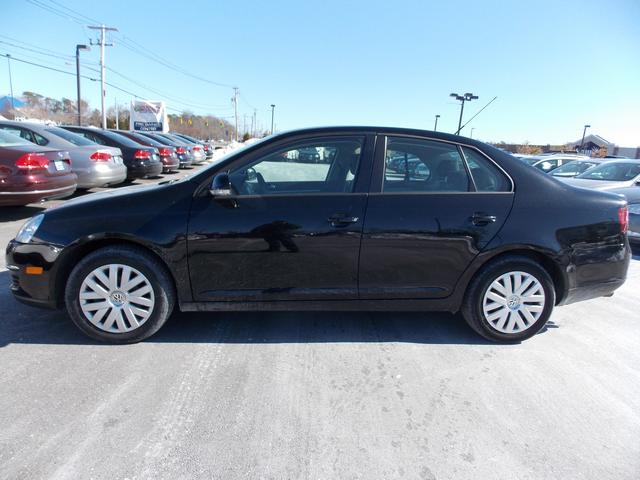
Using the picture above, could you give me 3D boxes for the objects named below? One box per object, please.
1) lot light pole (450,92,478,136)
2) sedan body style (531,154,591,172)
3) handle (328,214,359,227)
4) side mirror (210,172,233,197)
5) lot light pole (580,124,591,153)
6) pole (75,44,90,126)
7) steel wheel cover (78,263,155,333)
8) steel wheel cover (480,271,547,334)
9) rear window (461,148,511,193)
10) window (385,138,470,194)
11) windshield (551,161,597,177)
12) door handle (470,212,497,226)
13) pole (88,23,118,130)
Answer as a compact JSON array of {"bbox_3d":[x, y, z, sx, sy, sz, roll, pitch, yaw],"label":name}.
[{"bbox_3d":[12.574,-9.770,38.401,1.900,6.600,1.900,-1,13,-21],"label":"lot light pole"},{"bbox_3d":[7.807,-2.280,15.448,4.650,1.470,1.800,1,13,-14],"label":"sedan body style"},{"bbox_3d":[0.144,-0.122,2.602,0.185,0.055,0.055,2,13,-8],"label":"handle"},{"bbox_3d":[-0.559,-0.315,2.413,0.115,0.140,0.180,2,13,-8],"label":"side mirror"},{"bbox_3d":[37.248,-12.675,60.749,0.800,7.000,0.400,5,12,6],"label":"lot light pole"},{"bbox_3d":[-15.396,-9.292,28.104,0.900,6.600,0.400,4,12,0],"label":"pole"},{"bbox_3d":[-1.243,0.357,2.634,0.440,0.440,0.070,1,12,-6],"label":"steel wheel cover"},{"bbox_3d":[1.320,0.421,2.906,0.440,0.440,0.070,1,12,-6],"label":"steel wheel cover"},{"bbox_3d":[1.110,-0.470,2.835,0.340,0.310,0.110,2,13,-8],"label":"rear window"},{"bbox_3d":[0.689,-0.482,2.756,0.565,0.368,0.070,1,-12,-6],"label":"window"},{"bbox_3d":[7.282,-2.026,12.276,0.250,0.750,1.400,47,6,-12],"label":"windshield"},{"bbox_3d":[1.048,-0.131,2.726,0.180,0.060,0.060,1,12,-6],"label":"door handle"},{"bbox_3d":[-16.560,-11.366,33.048,2.450,9.800,0.400,5,12,5],"label":"pole"}]

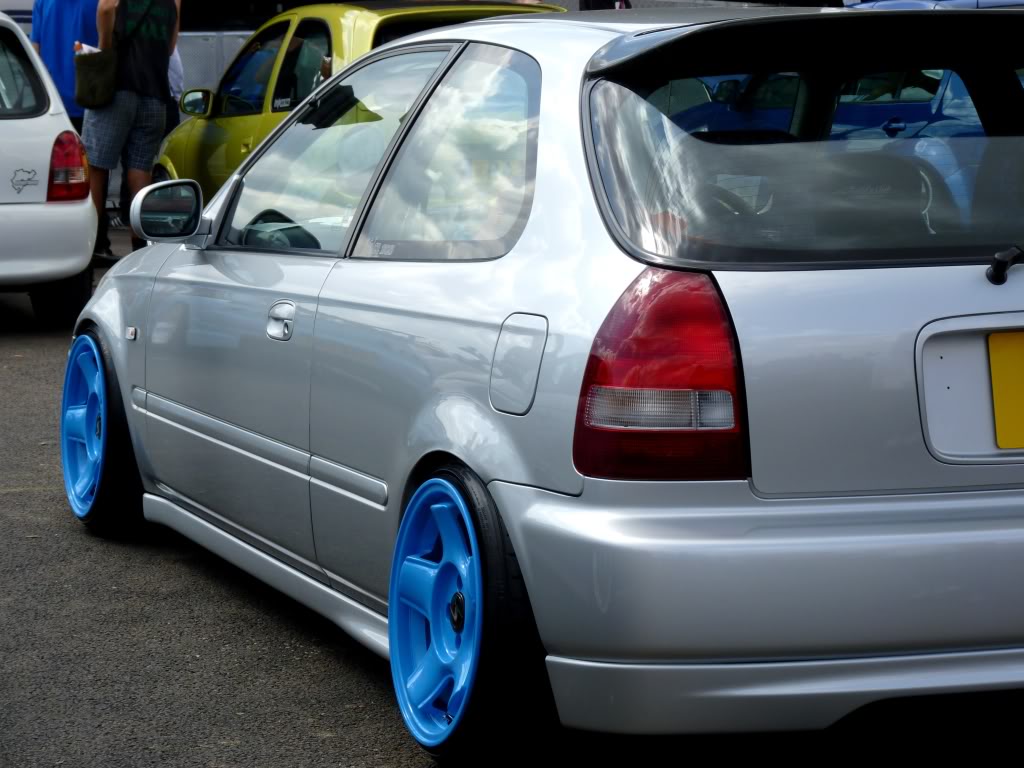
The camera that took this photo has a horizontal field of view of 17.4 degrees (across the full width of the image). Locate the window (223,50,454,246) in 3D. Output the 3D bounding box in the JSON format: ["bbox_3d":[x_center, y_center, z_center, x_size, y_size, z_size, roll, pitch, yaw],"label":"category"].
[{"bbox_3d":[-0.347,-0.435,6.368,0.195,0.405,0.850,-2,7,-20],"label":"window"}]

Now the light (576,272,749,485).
[{"bbox_3d":[0.210,-0.013,4.824,0.247,0.302,0.161,-1,6,-10],"label":"light"}]

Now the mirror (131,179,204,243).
[{"bbox_3d":[-0.707,-0.352,6.768,0.152,0.129,0.110,-2,7,-20],"label":"mirror"}]

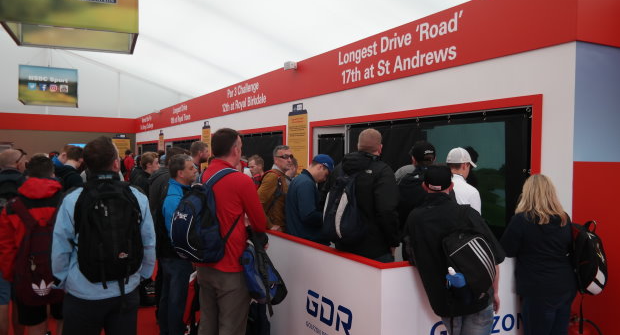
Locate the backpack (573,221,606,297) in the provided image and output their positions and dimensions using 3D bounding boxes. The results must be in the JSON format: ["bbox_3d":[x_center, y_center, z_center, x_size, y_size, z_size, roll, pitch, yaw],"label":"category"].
[{"bbox_3d":[1.885,0.609,3.380,0.290,0.500,0.190,-1,2,-33],"label":"backpack"}]

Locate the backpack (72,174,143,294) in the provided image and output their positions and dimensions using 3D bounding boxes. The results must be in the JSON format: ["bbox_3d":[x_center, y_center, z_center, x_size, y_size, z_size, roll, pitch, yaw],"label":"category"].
[{"bbox_3d":[-1.029,0.332,2.550,0.340,0.540,0.230,0,1,-19],"label":"backpack"}]

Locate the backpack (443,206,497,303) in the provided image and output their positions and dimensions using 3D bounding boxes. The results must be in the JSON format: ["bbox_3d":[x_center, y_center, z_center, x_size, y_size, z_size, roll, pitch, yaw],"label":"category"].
[{"bbox_3d":[0.948,0.514,2.950,0.280,0.460,0.180,-17,-15,-20],"label":"backpack"}]

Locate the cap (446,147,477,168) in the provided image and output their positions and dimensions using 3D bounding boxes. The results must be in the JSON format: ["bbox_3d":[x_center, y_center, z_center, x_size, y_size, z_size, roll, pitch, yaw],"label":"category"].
[{"bbox_3d":[1.214,-0.080,4.000,0.260,0.155,0.180,-1,2,-25],"label":"cap"}]

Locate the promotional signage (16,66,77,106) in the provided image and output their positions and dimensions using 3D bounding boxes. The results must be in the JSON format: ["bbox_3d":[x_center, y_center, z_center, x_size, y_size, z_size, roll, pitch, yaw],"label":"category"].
[{"bbox_3d":[-7.463,-2.265,14.315,1.420,0.958,1.530,-1,2,-27],"label":"promotional signage"}]

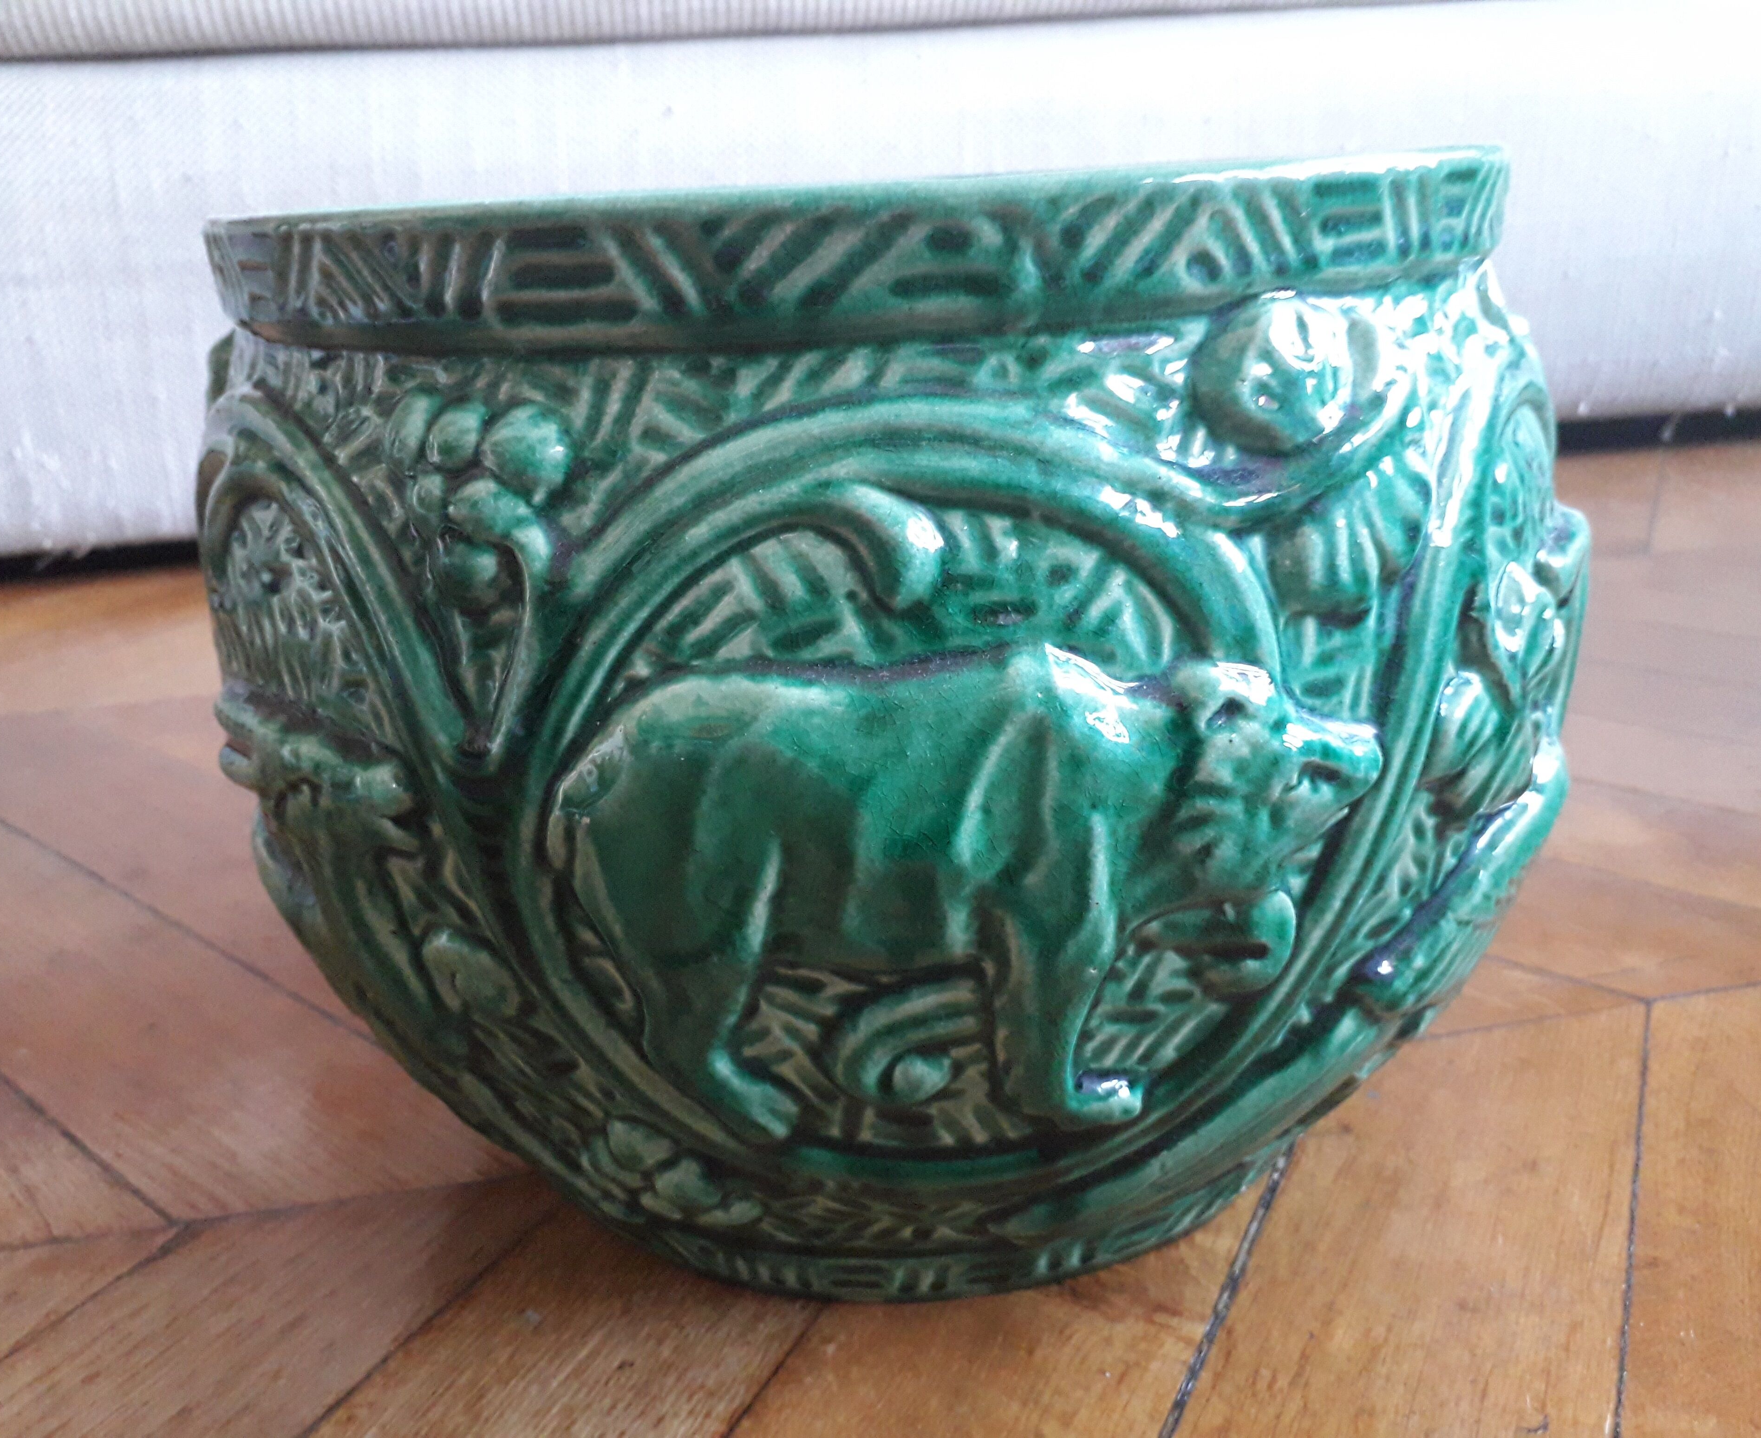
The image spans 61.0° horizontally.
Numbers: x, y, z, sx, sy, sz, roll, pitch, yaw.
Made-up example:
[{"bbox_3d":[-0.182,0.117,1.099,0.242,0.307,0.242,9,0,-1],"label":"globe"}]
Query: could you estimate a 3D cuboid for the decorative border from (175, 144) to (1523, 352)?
[{"bbox_3d":[-0.005,-0.106,0.325,0.260,0.021,0.260,-3,20,0],"label":"decorative border"}]

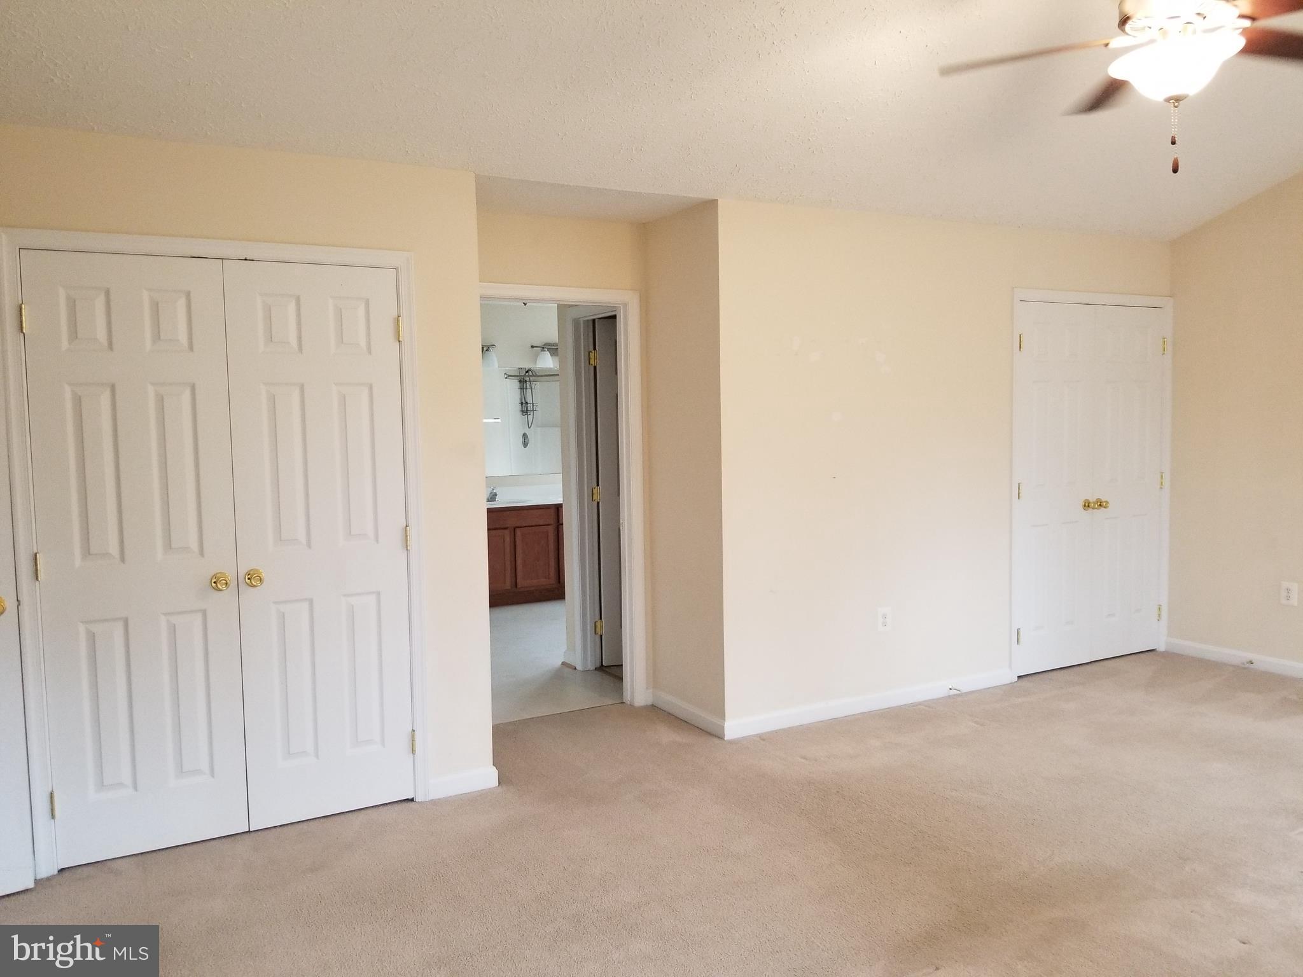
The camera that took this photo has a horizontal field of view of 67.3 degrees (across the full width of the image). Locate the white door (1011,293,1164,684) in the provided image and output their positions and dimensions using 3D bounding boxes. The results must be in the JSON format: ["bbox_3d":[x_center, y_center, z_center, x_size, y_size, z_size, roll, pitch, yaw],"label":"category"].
[{"bbox_3d":[2.521,-0.013,5.611,1.223,2.076,0.051,-3,5,-28],"label":"white door"}]

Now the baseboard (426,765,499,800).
[{"bbox_3d":[-0.751,1.179,3.918,0.295,0.082,0.018,-3,5,-28],"label":"baseboard"}]

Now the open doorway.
[{"bbox_3d":[-0.483,0.117,4.859,0.803,2.057,0.121,-3,5,-28],"label":"open doorway"}]

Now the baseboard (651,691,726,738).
[{"bbox_3d":[0.173,1.099,4.805,0.018,0.082,0.714,-3,5,-28],"label":"baseboard"}]

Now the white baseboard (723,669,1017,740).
[{"bbox_3d":[1.158,1.072,4.931,1.879,0.082,0.018,-3,5,-28],"label":"white baseboard"}]

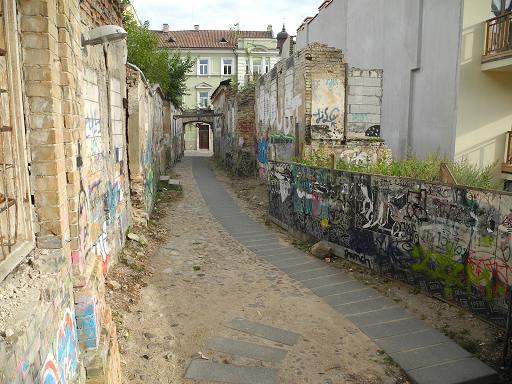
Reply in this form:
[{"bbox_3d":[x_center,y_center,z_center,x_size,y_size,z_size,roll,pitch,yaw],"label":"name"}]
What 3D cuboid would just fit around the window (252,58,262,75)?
[{"bbox_3d":[0.143,-11.947,39.421,0.950,1.480,0.180,0,8,0],"label":"window"}]

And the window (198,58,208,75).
[{"bbox_3d":[-5.035,-12.035,39.711,0.960,1.490,0.180,0,8,0],"label":"window"}]

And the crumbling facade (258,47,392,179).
[{"bbox_3d":[1.650,-2.129,12.778,2.900,3.750,5.200,-1,8,-6],"label":"crumbling facade"}]

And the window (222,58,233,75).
[{"bbox_3d":[-2.733,-12.035,39.711,0.960,1.490,0.180,0,8,0],"label":"window"}]

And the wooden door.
[{"bbox_3d":[-5.155,-5.254,40.665,0.980,2.340,0.180,0,8,0],"label":"wooden door"}]

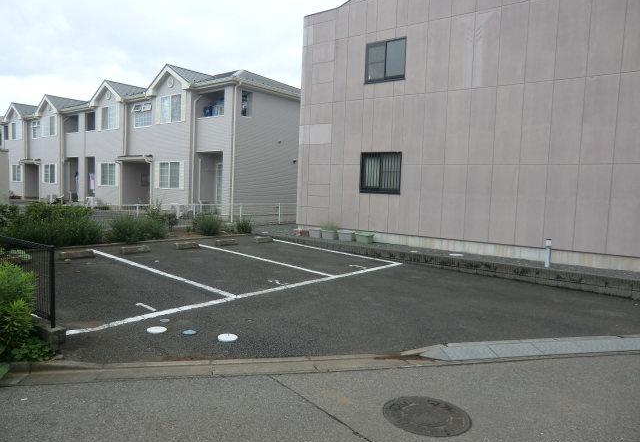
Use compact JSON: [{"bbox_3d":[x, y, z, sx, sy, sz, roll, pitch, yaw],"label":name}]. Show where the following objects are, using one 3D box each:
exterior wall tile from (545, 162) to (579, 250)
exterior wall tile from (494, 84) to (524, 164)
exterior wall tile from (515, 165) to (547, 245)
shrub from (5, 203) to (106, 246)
[{"bbox_3d":[5.303,-0.291,9.763,0.600,1.881,0.050,5,6,37],"label":"exterior wall tile"},{"bbox_3d":[4.389,-2.232,10.316,0.600,1.827,0.060,5,6,37],"label":"exterior wall tile"},{"bbox_3d":[4.825,-0.334,10.124,0.600,1.881,0.050,5,6,37],"label":"exterior wall tile"},{"bbox_3d":[-6.354,0.068,10.616,2.050,0.950,1.100,-4,7,-44],"label":"shrub"}]

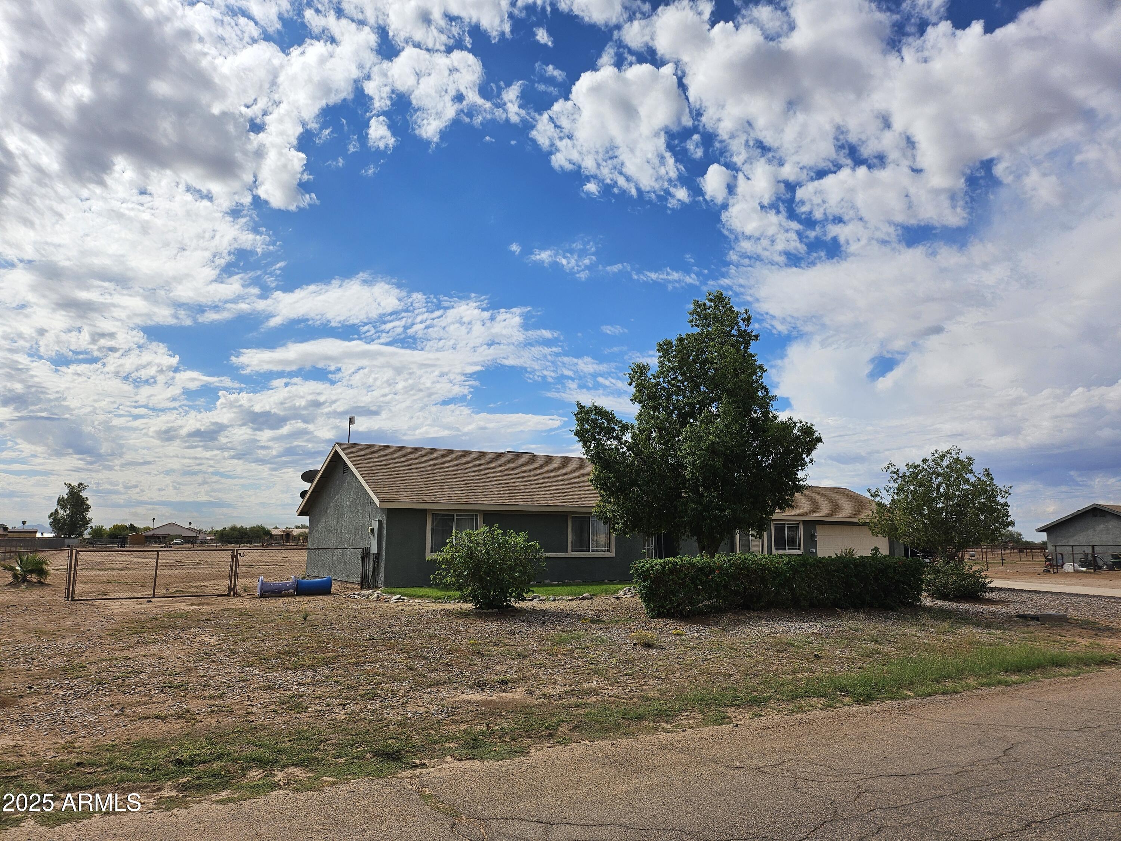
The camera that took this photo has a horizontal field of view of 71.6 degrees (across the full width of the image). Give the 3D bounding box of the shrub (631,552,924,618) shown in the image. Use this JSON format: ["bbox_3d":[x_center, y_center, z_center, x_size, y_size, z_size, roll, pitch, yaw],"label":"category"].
[{"bbox_3d":[4.635,3.409,16.479,6.350,1.070,1.400,4,-9,-23],"label":"shrub"}]

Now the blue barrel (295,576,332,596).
[{"bbox_3d":[-6.419,4.270,20.153,0.840,0.500,0.500,5,-10,-31],"label":"blue barrel"}]

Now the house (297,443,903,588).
[{"bbox_3d":[2.984,4.210,34.085,25.897,4.831,10.240,5,-10,-31],"label":"house"}]

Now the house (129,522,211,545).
[{"bbox_3d":[-101.152,29.804,202.838,19.000,5.600,16.000,5,-10,-31],"label":"house"}]

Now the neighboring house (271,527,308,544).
[{"bbox_3d":[-91.567,39.343,262.076,18.000,4.700,14.000,5,-10,-31],"label":"neighboring house"}]

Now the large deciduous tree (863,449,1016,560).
[{"bbox_3d":[10.010,2.667,20.835,3.900,3.850,3.800,5,-10,-31],"label":"large deciduous tree"}]

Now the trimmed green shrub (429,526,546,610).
[{"bbox_3d":[-1.562,3.122,16.720,2.500,1.720,2.400,0,-9,0],"label":"trimmed green shrub"}]

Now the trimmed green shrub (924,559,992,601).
[{"bbox_3d":[9.768,3.829,19.241,1.750,1.070,1.700,5,-10,-31],"label":"trimmed green shrub"}]

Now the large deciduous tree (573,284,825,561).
[{"bbox_3d":[3.906,0.518,21.469,6.800,8.300,6.400,0,-9,0],"label":"large deciduous tree"}]

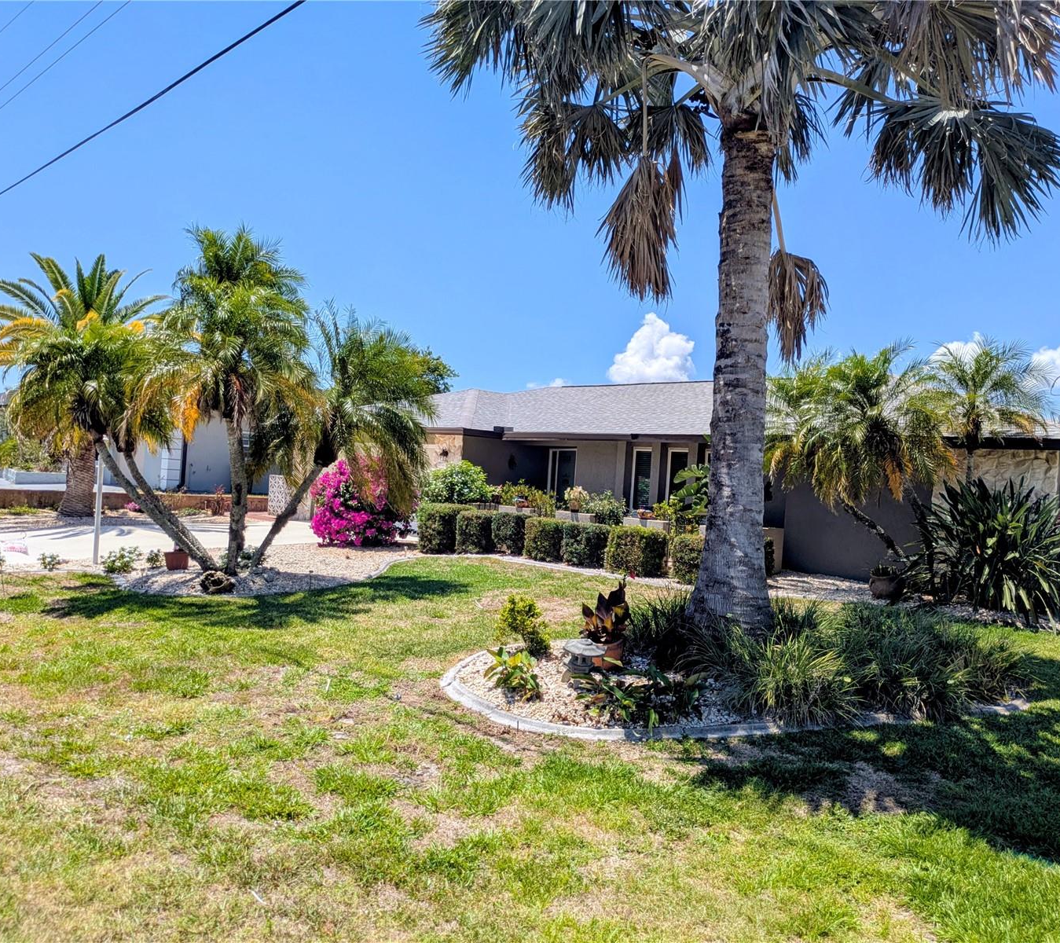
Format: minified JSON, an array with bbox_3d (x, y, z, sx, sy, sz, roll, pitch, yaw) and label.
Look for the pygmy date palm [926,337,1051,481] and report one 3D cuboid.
[{"bbox_3d":[6.673,0.048,13.400,1.700,3.900,1.700,4,0,26],"label":"pygmy date palm"}]

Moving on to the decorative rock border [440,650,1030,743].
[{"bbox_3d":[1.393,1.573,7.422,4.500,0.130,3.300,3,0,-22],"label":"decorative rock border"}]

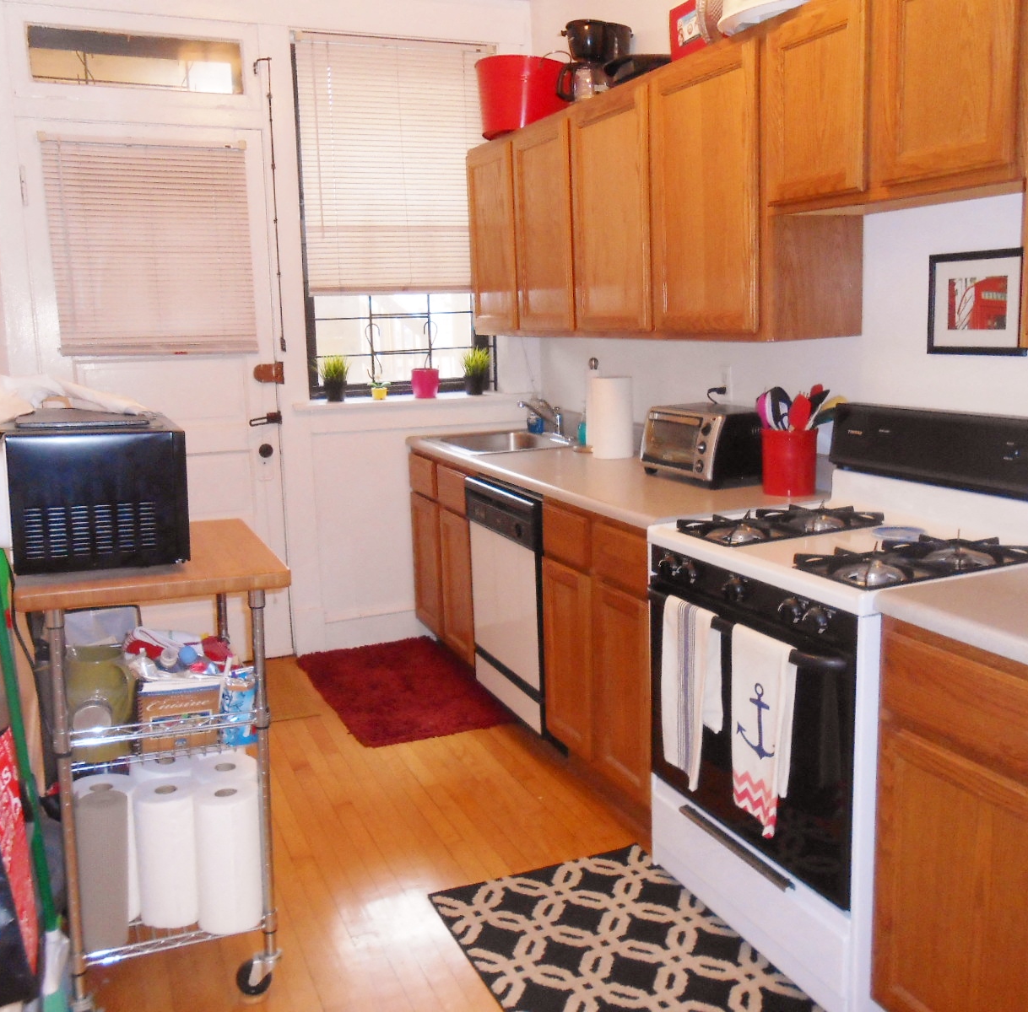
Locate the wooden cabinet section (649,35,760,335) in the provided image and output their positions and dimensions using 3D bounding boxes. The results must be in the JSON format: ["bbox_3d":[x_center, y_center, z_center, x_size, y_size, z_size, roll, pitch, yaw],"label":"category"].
[{"bbox_3d":[0.665,-0.852,2.792,0.331,0.763,0.524,-6,12,-23],"label":"wooden cabinet section"}]

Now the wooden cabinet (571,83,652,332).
[{"bbox_3d":[0.444,-0.946,3.288,0.320,0.753,0.510,-6,11,-23],"label":"wooden cabinet"}]

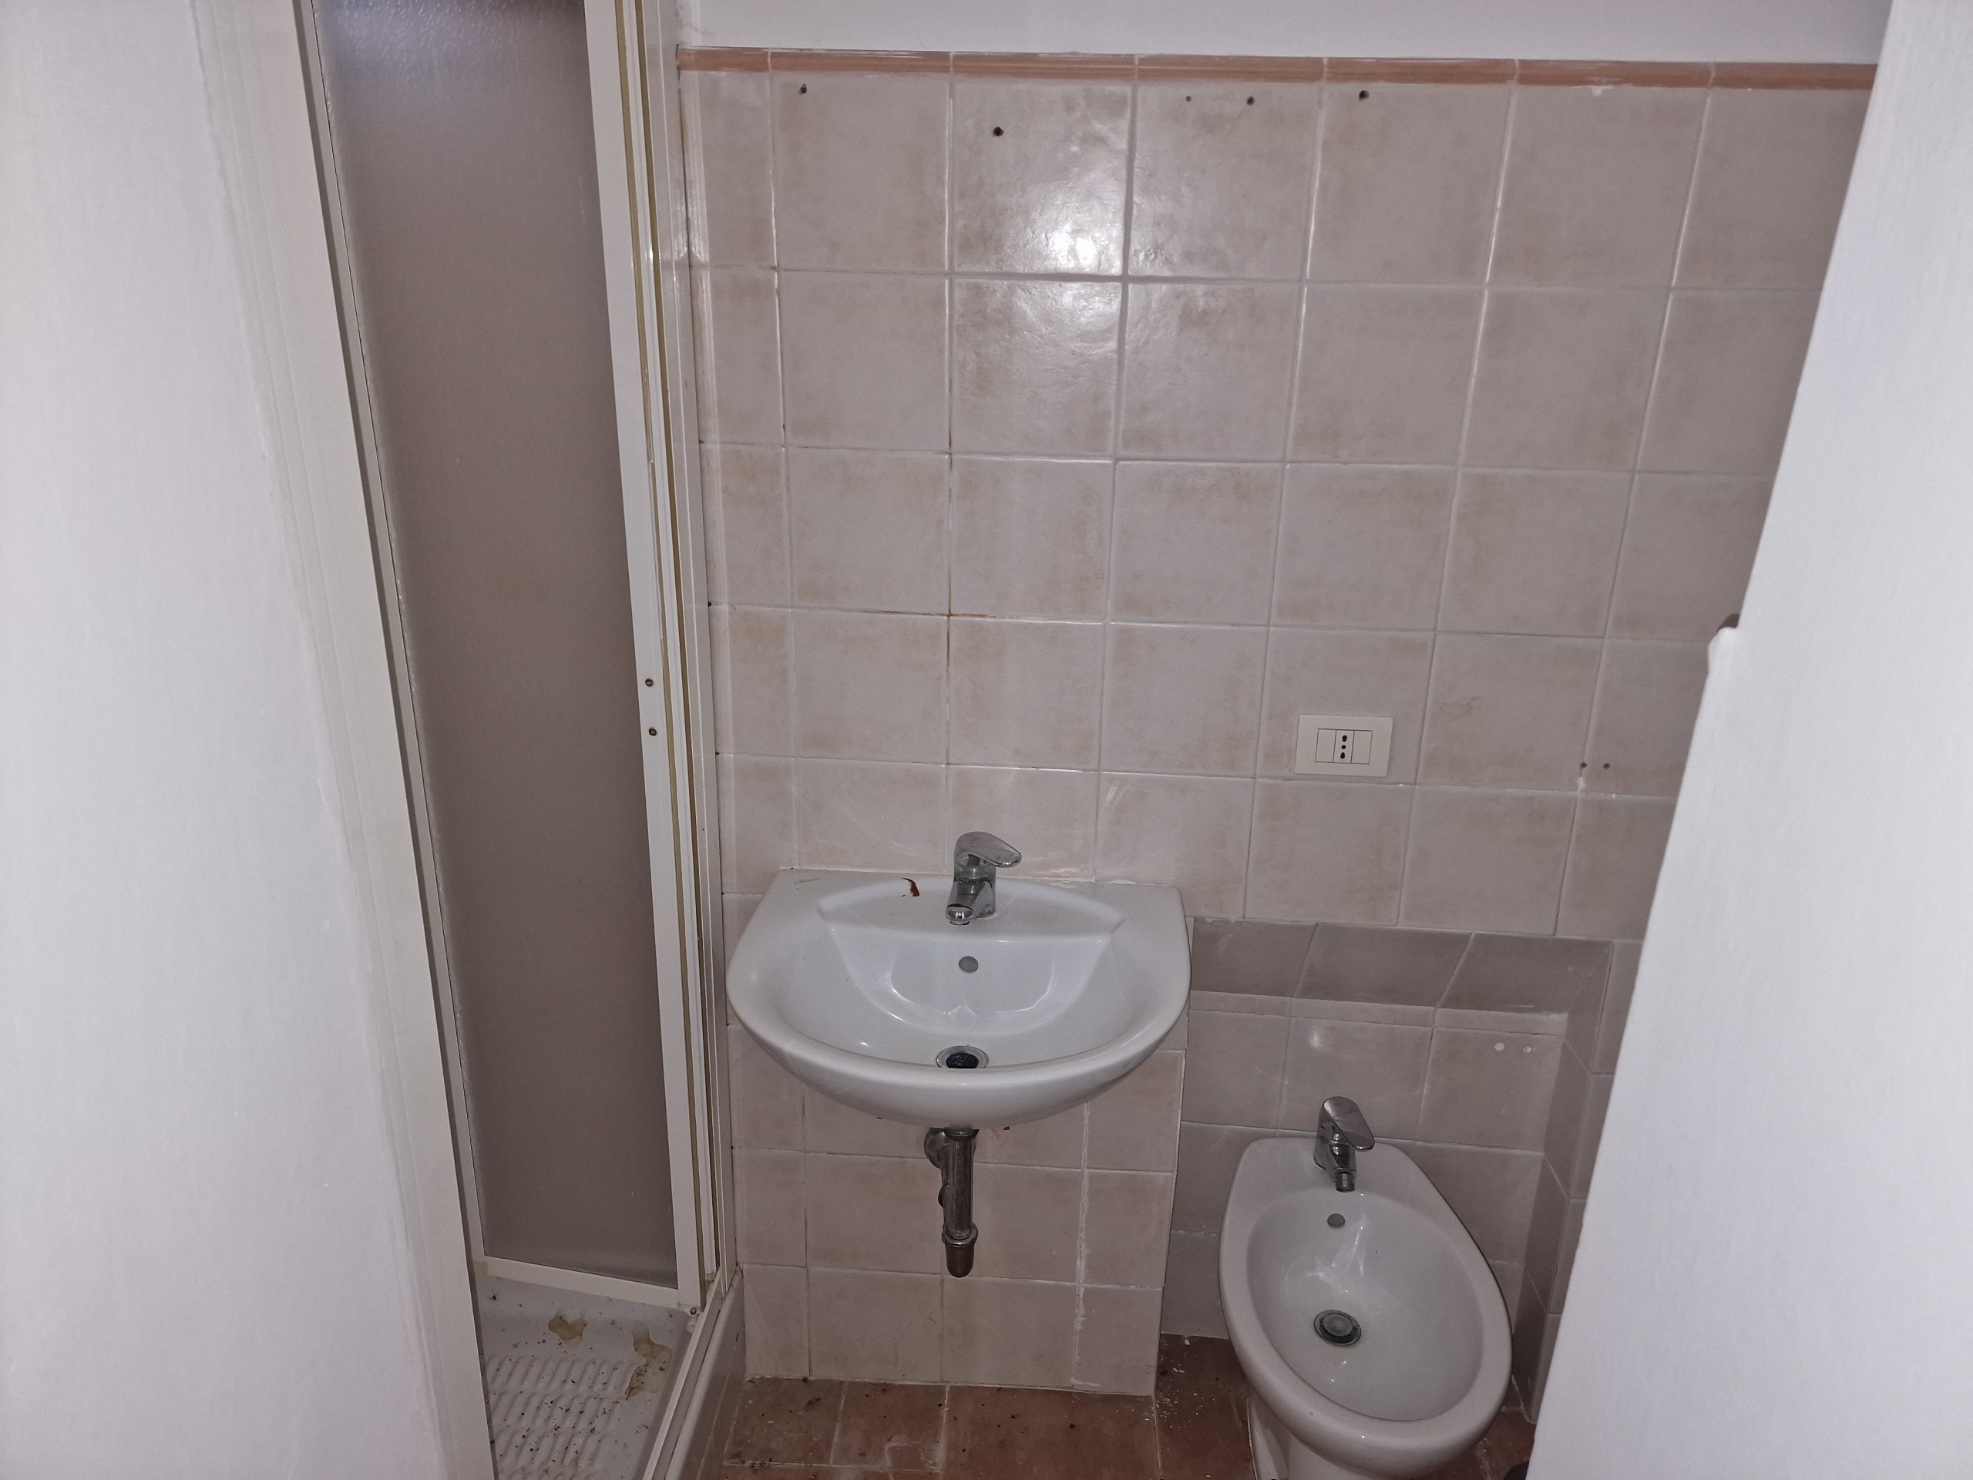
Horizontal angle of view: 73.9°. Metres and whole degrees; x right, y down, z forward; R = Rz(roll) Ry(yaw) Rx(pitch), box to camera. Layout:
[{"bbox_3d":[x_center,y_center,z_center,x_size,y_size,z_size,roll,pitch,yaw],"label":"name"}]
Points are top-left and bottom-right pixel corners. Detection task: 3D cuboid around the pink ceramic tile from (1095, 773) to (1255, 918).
[{"bbox_3d":[0.250,0.143,1.741,0.200,0.200,0.009,2,18,3],"label":"pink ceramic tile"}]

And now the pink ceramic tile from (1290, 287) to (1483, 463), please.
[{"bbox_3d":[0.463,-0.422,1.529,0.200,0.200,0.010,2,19,3],"label":"pink ceramic tile"}]

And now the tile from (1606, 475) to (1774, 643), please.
[{"bbox_3d":[0.866,-0.218,1.579,0.200,0.200,0.009,2,18,3],"label":"tile"}]

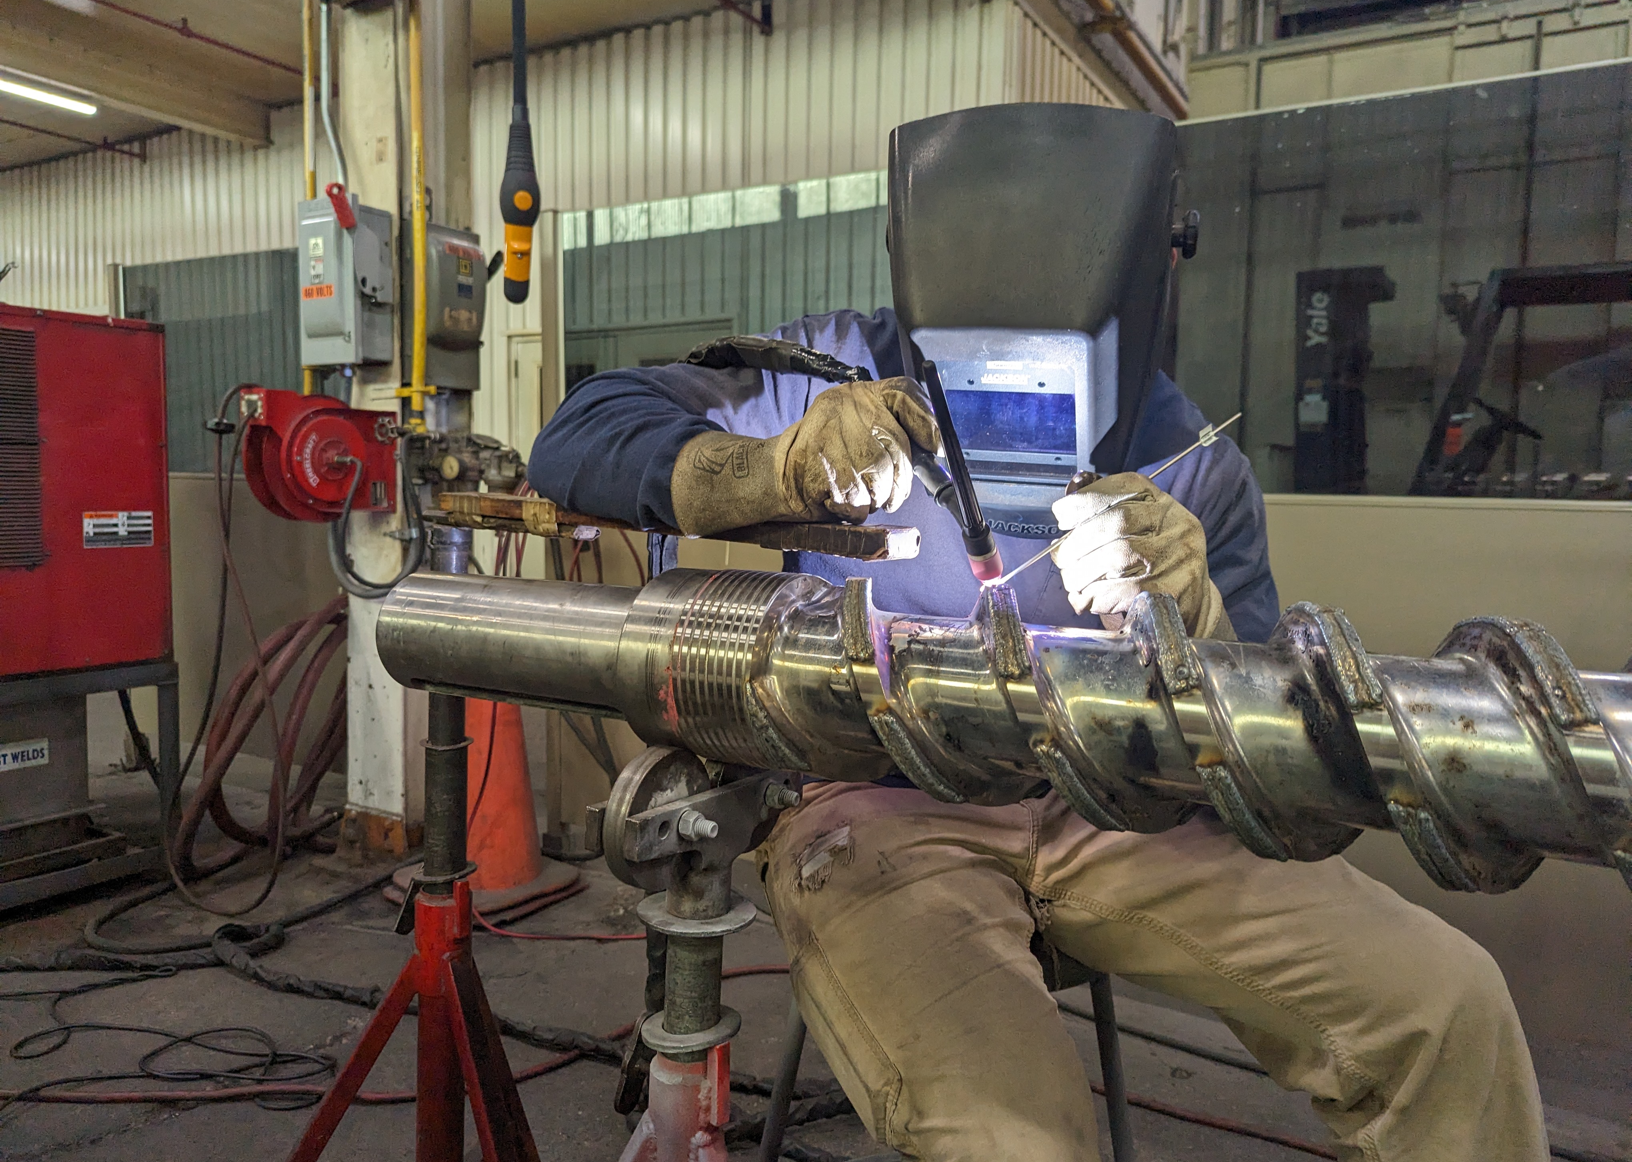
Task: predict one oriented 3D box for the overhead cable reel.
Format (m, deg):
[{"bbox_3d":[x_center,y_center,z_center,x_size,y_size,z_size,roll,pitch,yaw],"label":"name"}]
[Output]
[{"bbox_3d":[-1.214,-0.302,2.795,0.139,0.317,0.368,3,5,29],"label":"overhead cable reel"}]

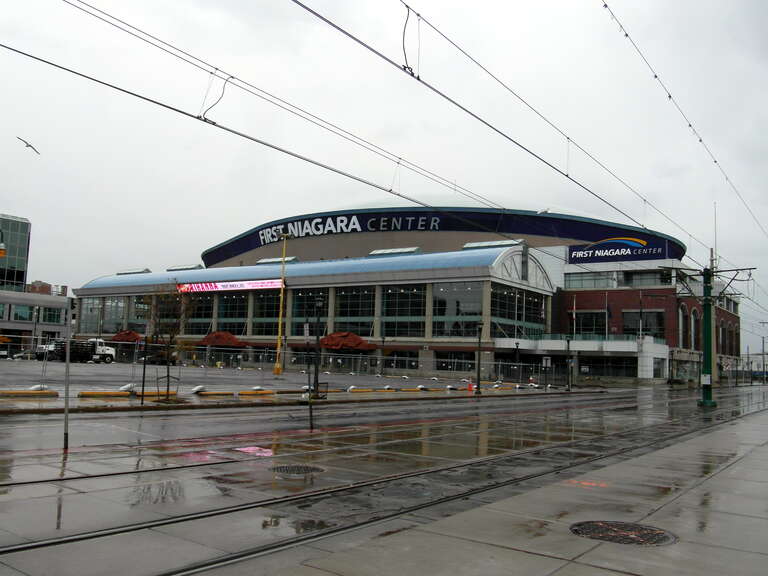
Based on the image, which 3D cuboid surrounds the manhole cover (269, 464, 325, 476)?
[{"bbox_3d":[-1.291,2.710,10.464,0.850,0.040,0.850,2,-6,0],"label":"manhole cover"}]

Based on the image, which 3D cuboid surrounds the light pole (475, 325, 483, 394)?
[{"bbox_3d":[6.095,4.525,45.310,0.400,4.500,0.400,-3,-8,35],"label":"light pole"}]

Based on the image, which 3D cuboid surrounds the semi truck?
[{"bbox_3d":[-41.129,8.665,97.500,8.300,3.300,2.500,4,-6,-16],"label":"semi truck"}]

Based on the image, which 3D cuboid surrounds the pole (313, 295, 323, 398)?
[{"bbox_3d":[-2.933,2.681,31.669,0.400,4.500,0.400,2,-6,0],"label":"pole"}]

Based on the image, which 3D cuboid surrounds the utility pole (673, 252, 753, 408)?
[{"bbox_3d":[17.579,2.587,38.623,4.700,7.600,0.850,0,-7,22],"label":"utility pole"}]

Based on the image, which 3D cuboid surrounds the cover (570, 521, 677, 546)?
[{"bbox_3d":[2.429,2.509,7.202,1.000,0.040,1.000,2,-6,0],"label":"cover"}]

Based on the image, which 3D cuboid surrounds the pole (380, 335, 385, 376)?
[{"bbox_3d":[-0.077,8.135,84.500,0.400,4.500,0.400,-3,-8,35],"label":"pole"}]

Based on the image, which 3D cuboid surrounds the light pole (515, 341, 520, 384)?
[{"bbox_3d":[14.841,8.351,78.898,0.400,4.500,0.400,-3,-8,35],"label":"light pole"}]

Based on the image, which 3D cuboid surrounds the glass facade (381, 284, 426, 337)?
[{"bbox_3d":[2.984,3.318,103.339,7.840,7.650,0.400,-2,-8,37],"label":"glass facade"}]

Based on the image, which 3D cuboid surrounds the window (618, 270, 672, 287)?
[{"bbox_3d":[38.761,-1.405,105.000,7.700,2.200,0.250,-2,-7,36],"label":"window"}]

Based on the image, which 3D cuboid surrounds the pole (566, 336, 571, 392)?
[{"bbox_3d":[13.527,5.574,52.000,0.380,4.100,0.380,1,-6,10],"label":"pole"}]

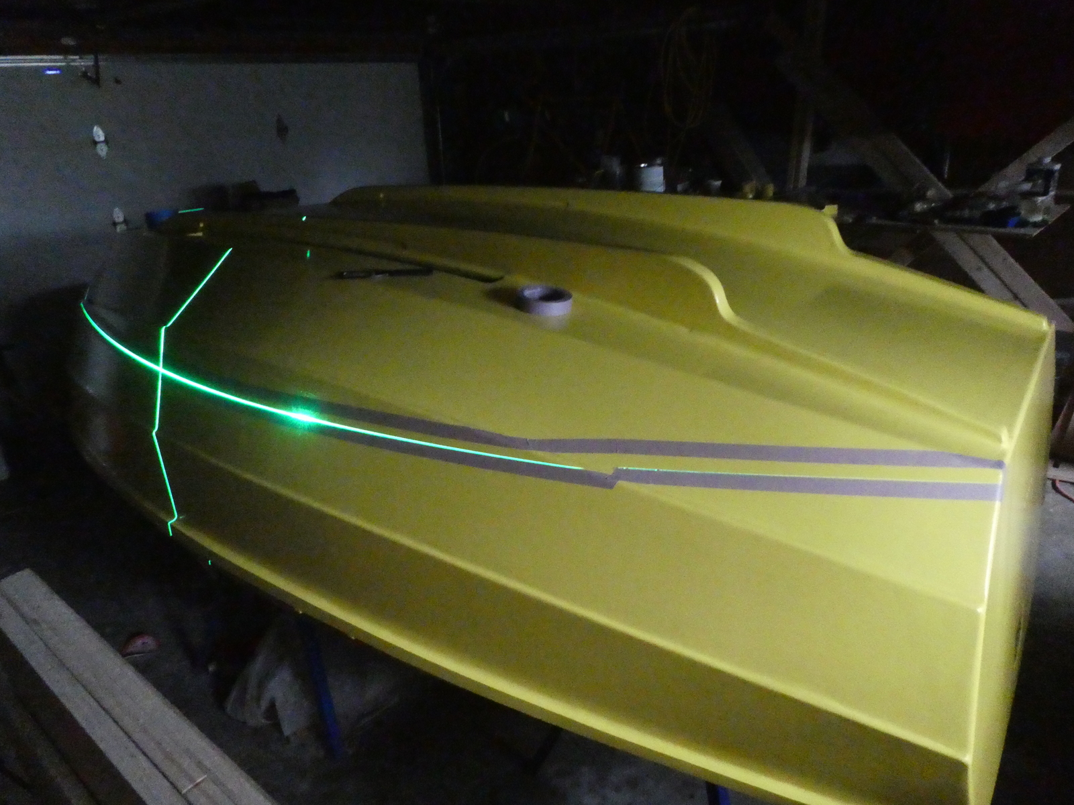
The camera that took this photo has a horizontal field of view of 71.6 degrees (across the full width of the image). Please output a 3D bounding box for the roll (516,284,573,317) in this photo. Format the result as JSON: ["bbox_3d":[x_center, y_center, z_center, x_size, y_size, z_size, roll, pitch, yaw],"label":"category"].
[{"bbox_3d":[0.012,-0.182,1.327,0.101,0.024,0.101,3,25,-1],"label":"roll"}]

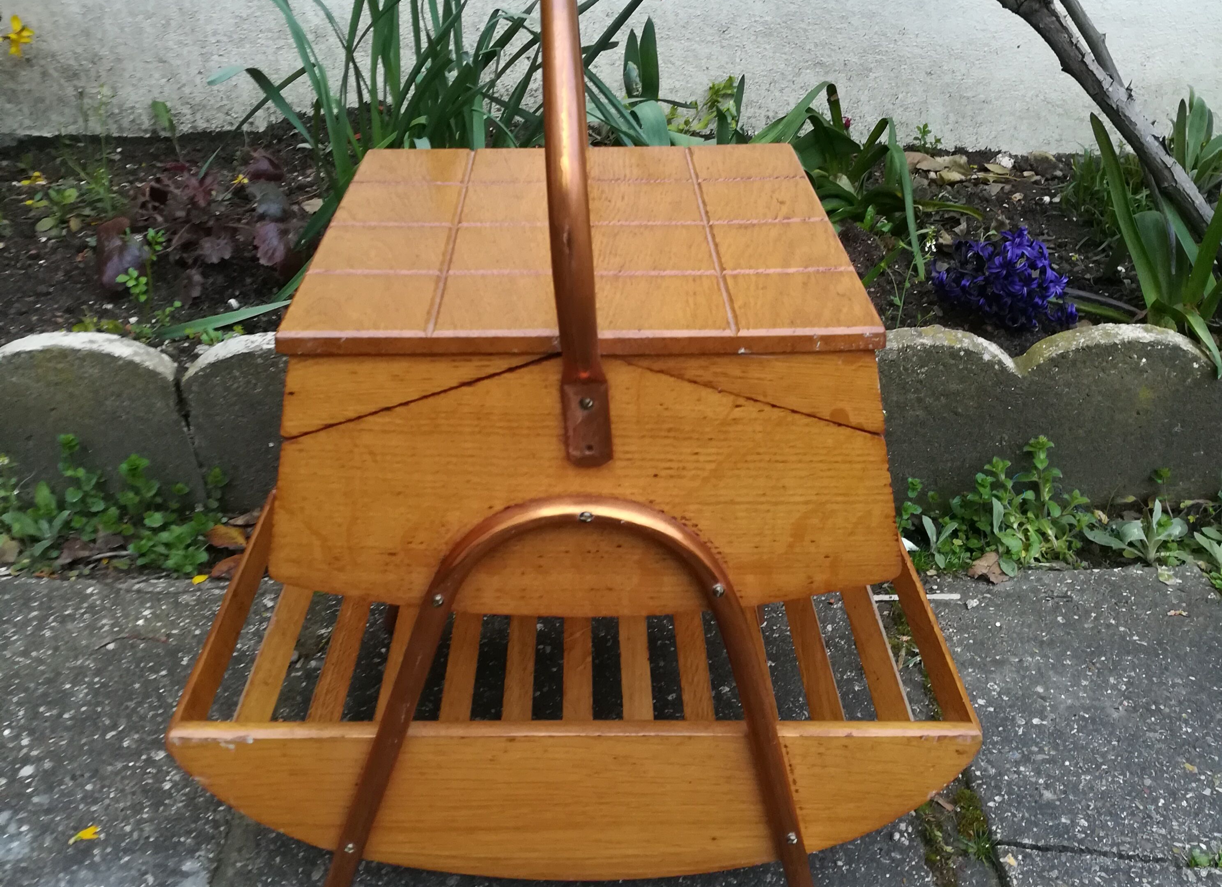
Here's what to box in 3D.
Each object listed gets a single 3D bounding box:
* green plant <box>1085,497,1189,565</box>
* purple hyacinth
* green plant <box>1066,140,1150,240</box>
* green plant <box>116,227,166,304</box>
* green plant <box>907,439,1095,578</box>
[{"bbox_3d":[0.494,0.080,1.149,0.086,0.050,0.075,0,31,0],"label":"green plant"},{"bbox_3d":[0.400,-0.174,1.246,0.138,0.083,0.090,0,31,0],"label":"purple hyacinth"},{"bbox_3d":[0.591,-0.311,1.455,0.097,0.090,0.095,0,31,0],"label":"green plant"},{"bbox_3d":[-0.482,-0.177,1.250,0.045,0.083,0.042,0,31,0],"label":"green plant"},{"bbox_3d":[0.361,0.058,1.141,0.165,0.095,0.100,0,31,0],"label":"green plant"}]

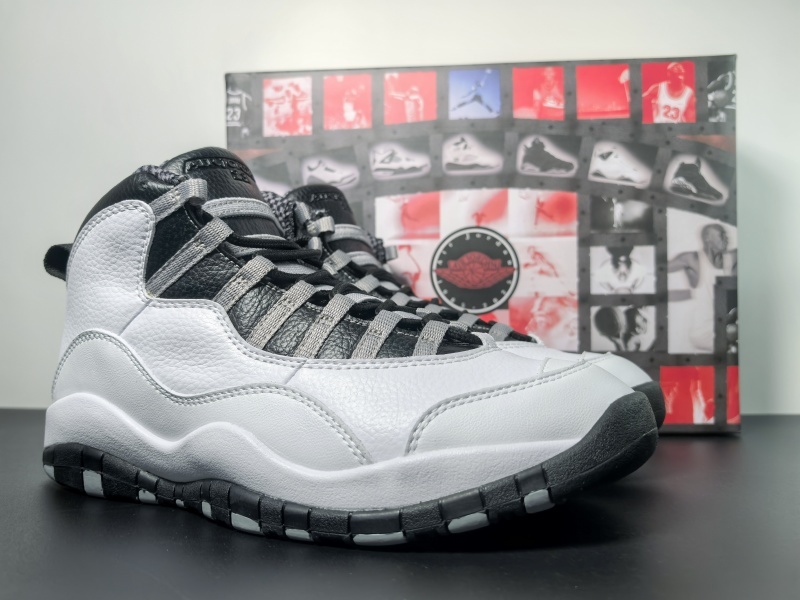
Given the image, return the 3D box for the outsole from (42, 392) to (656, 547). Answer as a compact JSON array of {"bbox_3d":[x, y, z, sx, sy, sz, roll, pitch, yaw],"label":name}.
[{"bbox_3d":[-0.044,0.063,0.289,0.301,0.053,0.103,-1,-1,22],"label":"outsole"}]

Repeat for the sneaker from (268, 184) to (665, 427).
[{"bbox_3d":[-0.009,0.008,0.380,0.306,0.167,0.106,-1,-1,25],"label":"sneaker"}]

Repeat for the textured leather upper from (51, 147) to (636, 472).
[{"bbox_3d":[-0.048,-0.007,0.291,0.292,0.141,0.101,-1,-1,22],"label":"textured leather upper"}]

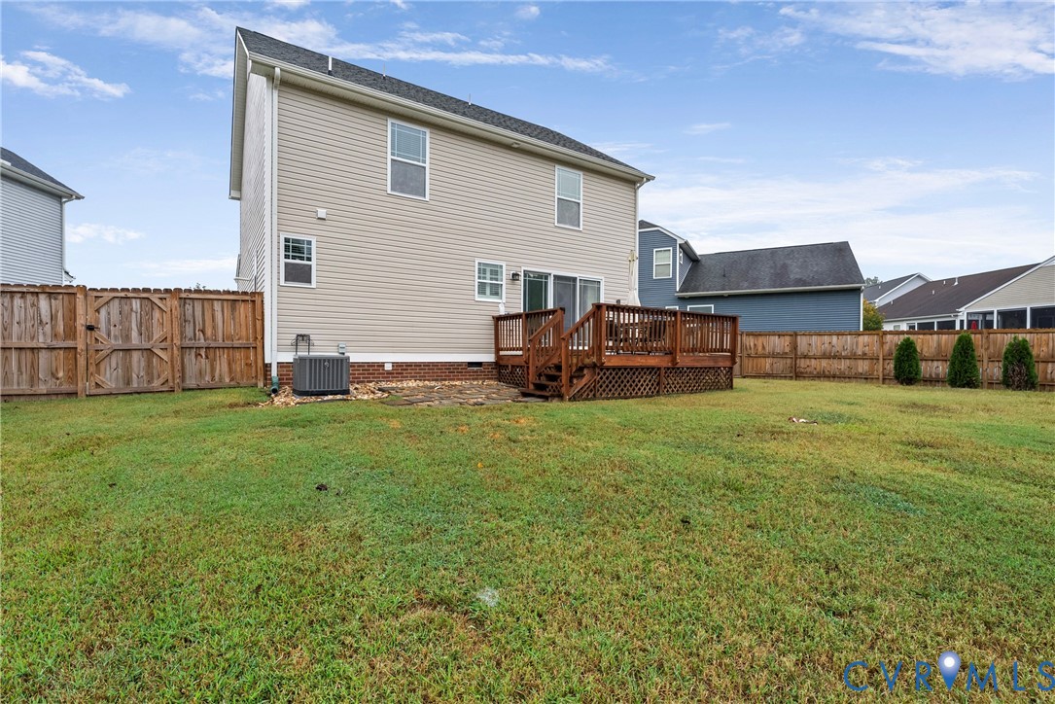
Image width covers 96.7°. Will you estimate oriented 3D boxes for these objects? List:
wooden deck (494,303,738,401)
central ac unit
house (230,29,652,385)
[{"bbox_3d":[1.536,-0.017,10.634,5.020,1.650,4.030,0,1,-34],"label":"wooden deck"},{"bbox_3d":[-3.751,0.408,8.495,0.820,0.670,0.770,0,1,-34],"label":"central ac unit"},{"bbox_3d":[-3.321,-3.802,15.080,10.260,8.910,10.000,0,1,-34],"label":"house"}]

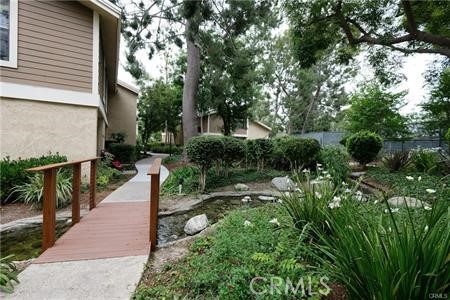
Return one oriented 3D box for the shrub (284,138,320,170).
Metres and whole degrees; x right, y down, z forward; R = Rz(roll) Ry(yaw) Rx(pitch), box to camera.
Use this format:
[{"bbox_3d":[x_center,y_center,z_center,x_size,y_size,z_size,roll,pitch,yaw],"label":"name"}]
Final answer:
[{"bbox_3d":[3.850,0.180,9.500,1.850,1.720,1.750,0,0,0],"label":"shrub"}]

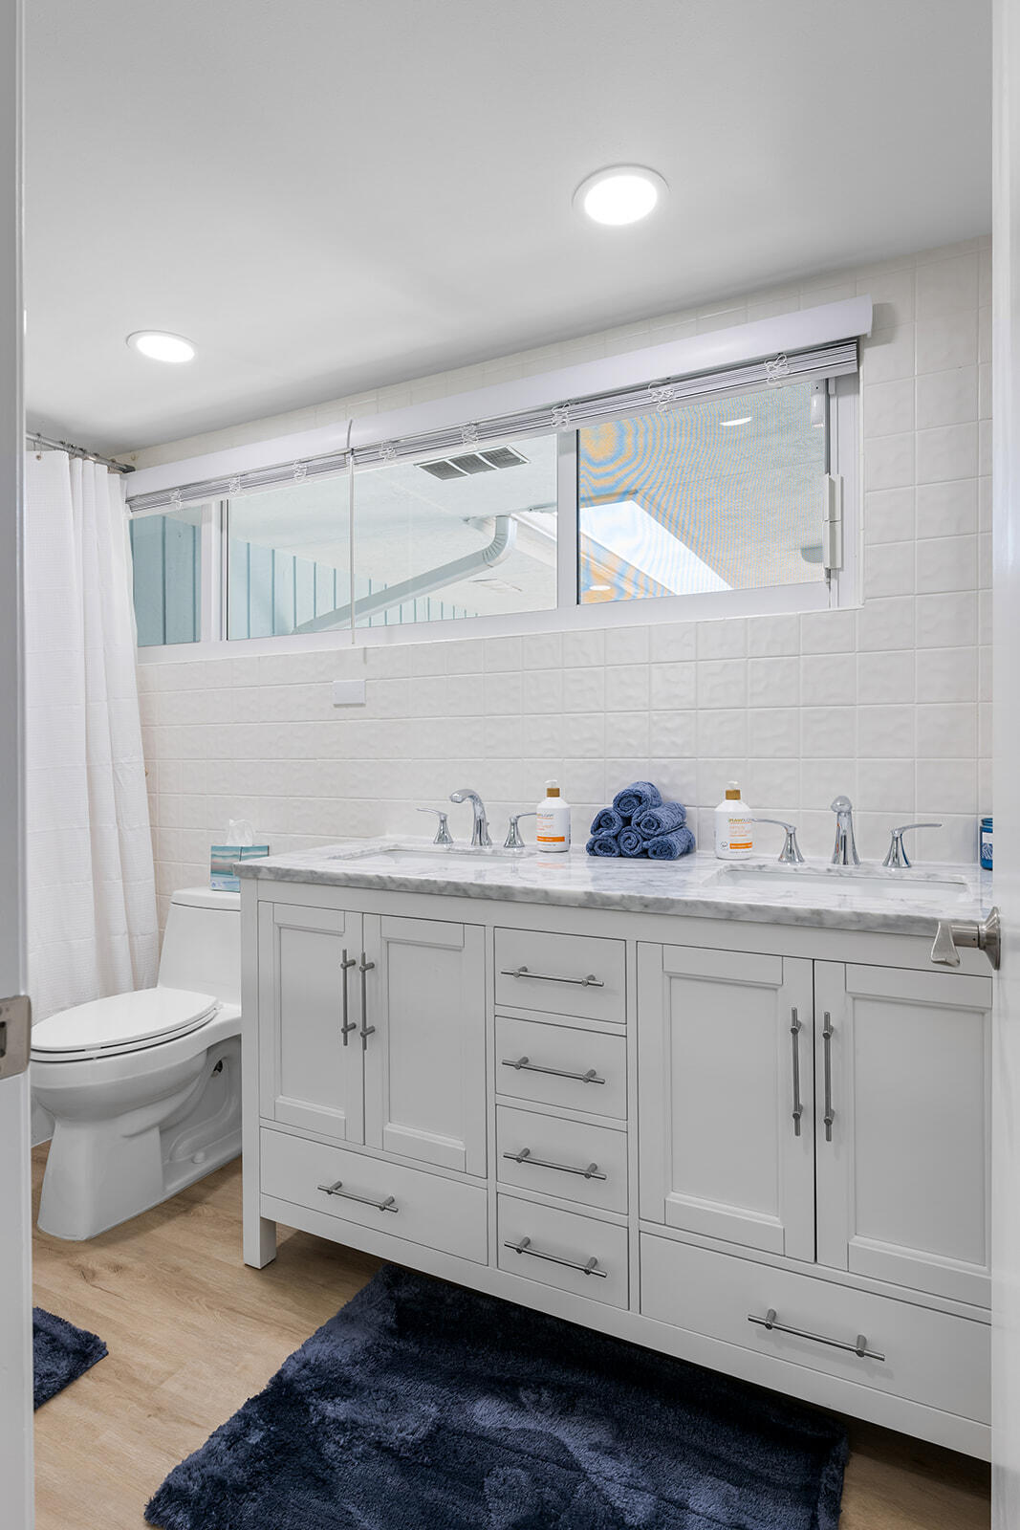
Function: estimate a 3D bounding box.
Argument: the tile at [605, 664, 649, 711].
[{"bbox_3d":[0.283,-0.180,1.928,0.108,0.108,0.009,0,0,27],"label":"tile"}]

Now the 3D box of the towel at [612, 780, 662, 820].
[{"bbox_3d":[0.295,0.079,1.837,0.074,0.070,0.140,0,1,27],"label":"towel"}]

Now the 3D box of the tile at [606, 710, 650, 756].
[{"bbox_3d":[0.283,-0.070,1.924,0.108,0.108,0.010,0,0,27],"label":"tile"}]

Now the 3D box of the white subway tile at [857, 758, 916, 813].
[{"bbox_3d":[0.779,0.043,1.676,0.108,0.108,0.009,0,0,27],"label":"white subway tile"}]

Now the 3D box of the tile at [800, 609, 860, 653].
[{"bbox_3d":[0.688,-0.285,1.746,0.110,0.092,0.010,0,0,27],"label":"tile"}]

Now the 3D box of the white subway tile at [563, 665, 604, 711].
[{"bbox_3d":[0.184,-0.182,1.990,0.110,0.110,0.008,0,1,27],"label":"white subway tile"}]

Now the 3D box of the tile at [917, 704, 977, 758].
[{"bbox_3d":[0.884,-0.069,1.635,0.108,0.108,0.010,0,0,27],"label":"tile"}]

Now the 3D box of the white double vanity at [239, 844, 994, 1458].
[{"bbox_3d":[0.210,0.647,1.664,1.522,0.878,0.575,0,1,27],"label":"white double vanity"}]

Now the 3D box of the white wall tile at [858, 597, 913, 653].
[{"bbox_3d":[0.780,-0.291,1.676,0.108,0.108,0.009,0,0,27],"label":"white wall tile"}]

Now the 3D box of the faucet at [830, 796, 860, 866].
[{"bbox_3d":[0.659,0.131,1.600,0.052,0.141,0.155,0,0,27],"label":"faucet"}]

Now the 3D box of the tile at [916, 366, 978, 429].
[{"bbox_3d":[0.890,-0.744,1.645,0.110,0.110,0.010,0,0,27],"label":"tile"}]

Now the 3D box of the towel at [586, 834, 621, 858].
[{"bbox_3d":[0.241,0.180,1.873,0.080,0.050,0.140,0,1,27],"label":"towel"}]

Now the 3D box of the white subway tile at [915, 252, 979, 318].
[{"bbox_3d":[0.880,-0.959,1.627,0.108,0.108,0.009,0,0,27],"label":"white subway tile"}]

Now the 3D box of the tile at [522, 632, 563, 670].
[{"bbox_3d":[0.085,-0.282,2.023,0.108,0.087,0.010,0,0,27],"label":"tile"}]

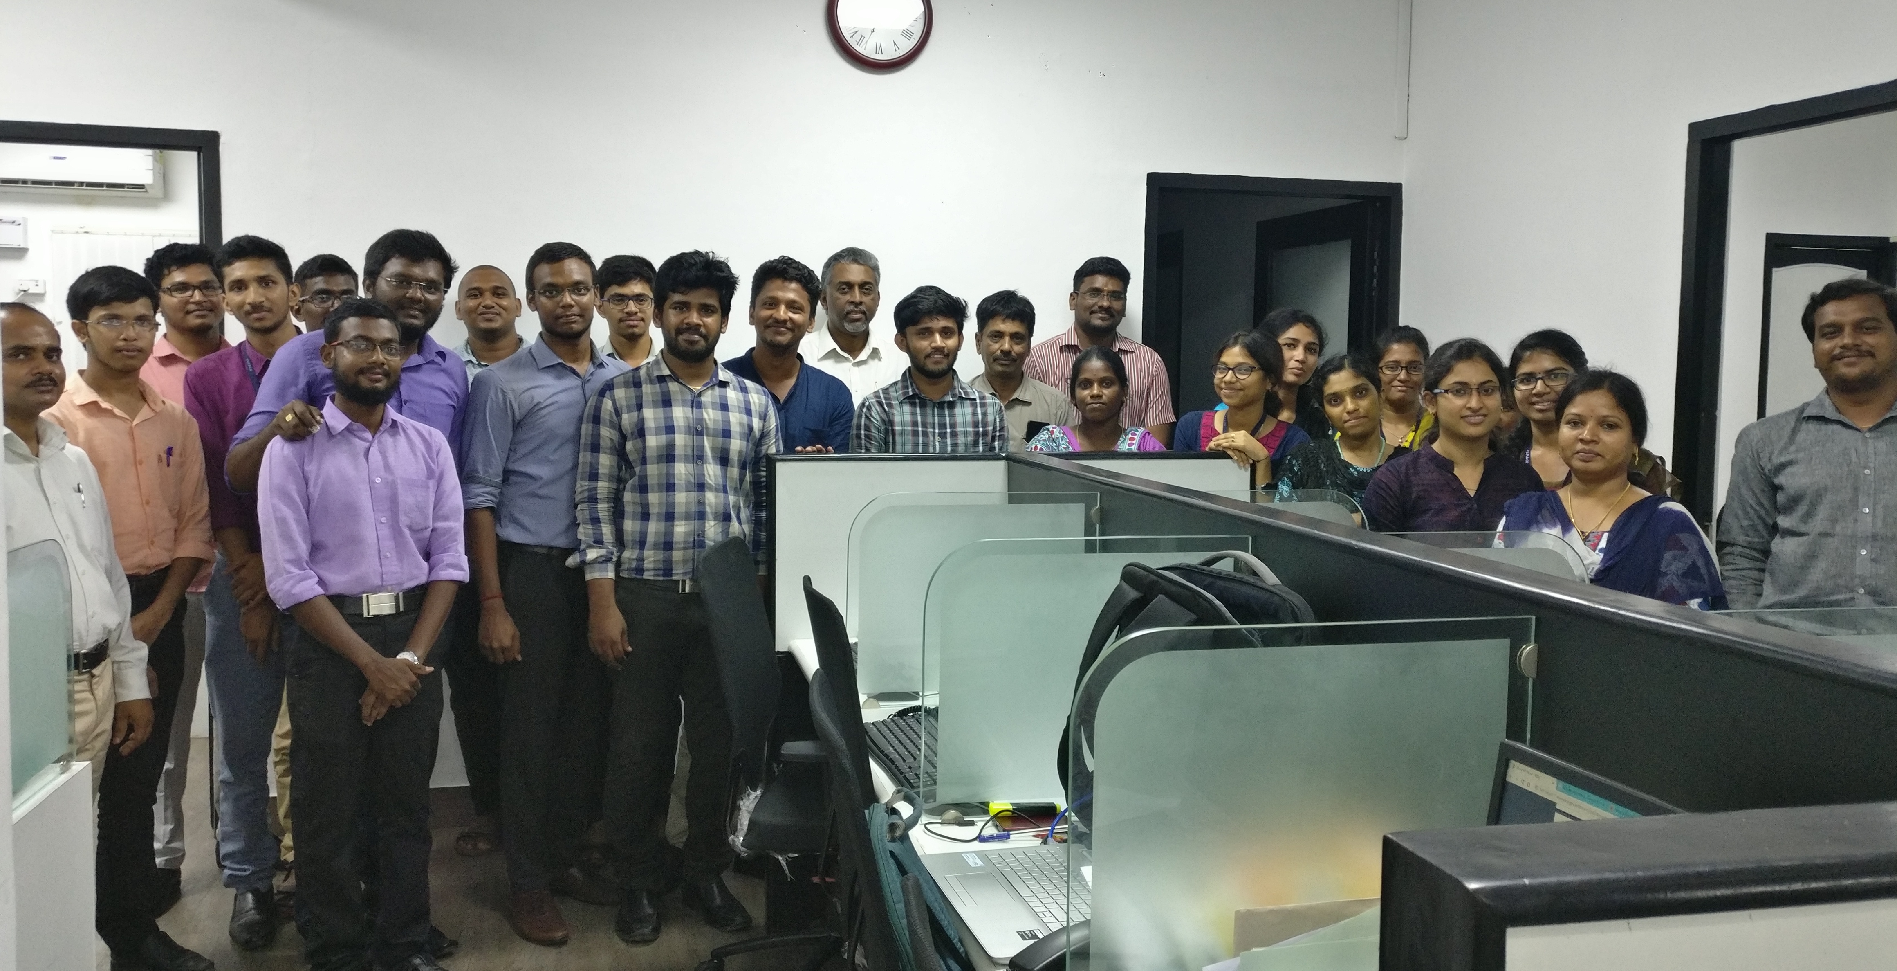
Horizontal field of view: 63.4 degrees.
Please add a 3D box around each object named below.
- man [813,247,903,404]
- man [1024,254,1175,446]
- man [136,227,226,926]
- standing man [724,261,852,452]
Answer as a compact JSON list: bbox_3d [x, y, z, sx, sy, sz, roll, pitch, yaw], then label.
[{"bbox_3d":[-0.269,0.207,4.460,0.500,1.771,0.290,0,5,-7],"label":"man"},{"bbox_3d":[0.459,0.205,4.632,0.500,1.767,0.290,1,5,-2],"label":"man"},{"bbox_3d":[-2.011,0.240,4.032,0.480,1.729,0.300,-2,6,-30],"label":"man"},{"bbox_3d":[-0.444,0.249,4.195,0.500,1.727,0.300,0,5,-8],"label":"standing man"}]

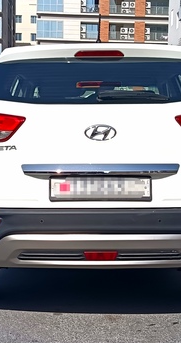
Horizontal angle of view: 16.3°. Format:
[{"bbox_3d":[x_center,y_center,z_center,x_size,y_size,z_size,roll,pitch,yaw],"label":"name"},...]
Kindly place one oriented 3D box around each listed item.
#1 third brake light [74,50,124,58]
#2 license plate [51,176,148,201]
[{"bbox_3d":[0.051,-0.645,3.500,0.270,0.042,0.050,0,3,1],"label":"third brake light"},{"bbox_3d":[0.053,0.091,3.280,0.525,0.127,0.022,0,3,1],"label":"license plate"}]

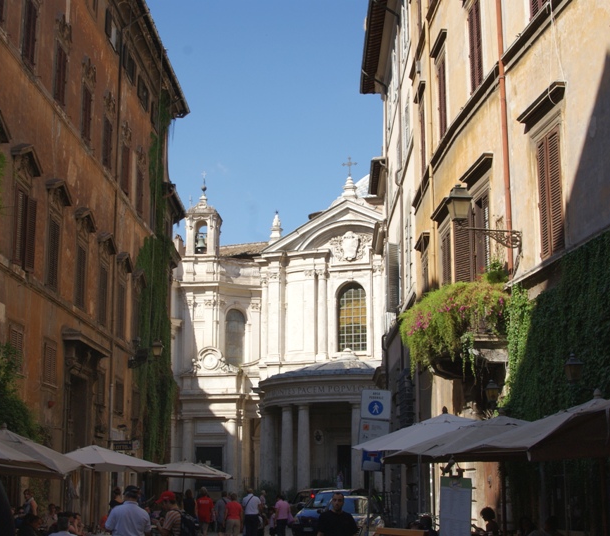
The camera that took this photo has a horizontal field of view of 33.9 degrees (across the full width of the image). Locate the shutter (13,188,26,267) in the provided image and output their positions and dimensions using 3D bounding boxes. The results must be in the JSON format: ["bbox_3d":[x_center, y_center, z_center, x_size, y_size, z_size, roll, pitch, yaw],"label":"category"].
[{"bbox_3d":[-7.851,-1.092,27.614,0.080,2.015,0.714,-1,-12,2],"label":"shutter"}]

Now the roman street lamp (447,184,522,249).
[{"bbox_3d":[3.493,-0.994,19.394,1.423,1.237,0.420,1,-12,-8],"label":"roman street lamp"}]

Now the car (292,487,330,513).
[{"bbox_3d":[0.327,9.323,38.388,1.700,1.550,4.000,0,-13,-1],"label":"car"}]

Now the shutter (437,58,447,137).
[{"bbox_3d":[3.514,-4.267,25.747,0.080,2.150,0.941,1,-12,-5],"label":"shutter"}]

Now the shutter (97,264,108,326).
[{"bbox_3d":[-7.589,1.062,37.777,0.060,2.117,1.114,-1,-13,3],"label":"shutter"}]

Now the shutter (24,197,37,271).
[{"bbox_3d":[-7.774,-0.916,28.514,0.080,2.058,0.512,-3,-12,13],"label":"shutter"}]

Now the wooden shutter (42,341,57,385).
[{"bbox_3d":[-7.892,2.962,31.023,0.060,1.185,1.159,-1,-13,3],"label":"wooden shutter"}]

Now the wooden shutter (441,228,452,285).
[{"bbox_3d":[3.521,0.182,24.983,0.080,2.150,1.031,1,-12,-5],"label":"wooden shutter"}]

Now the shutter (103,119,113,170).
[{"bbox_3d":[-7.605,-4.815,38.794,0.060,1.918,1.146,-1,-13,3],"label":"shutter"}]

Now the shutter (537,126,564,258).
[{"bbox_3d":[4.391,-1.341,17.995,0.080,2.203,0.992,2,-12,-9],"label":"shutter"}]

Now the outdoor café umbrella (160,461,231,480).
[{"bbox_3d":[-3.536,7.313,31.154,2.400,2.700,2.400,-1,-13,3],"label":"outdoor café umbrella"}]

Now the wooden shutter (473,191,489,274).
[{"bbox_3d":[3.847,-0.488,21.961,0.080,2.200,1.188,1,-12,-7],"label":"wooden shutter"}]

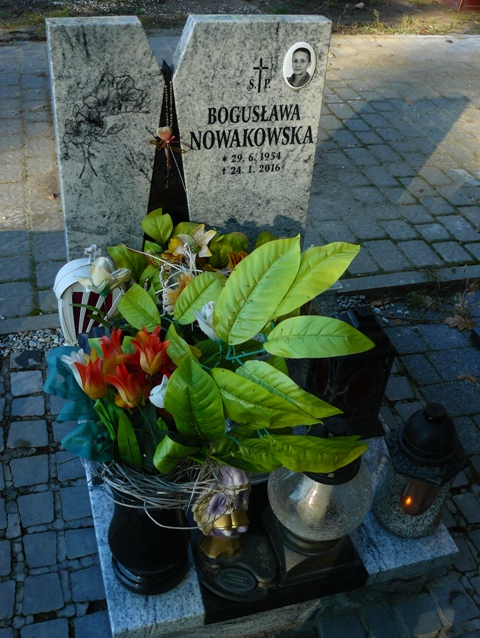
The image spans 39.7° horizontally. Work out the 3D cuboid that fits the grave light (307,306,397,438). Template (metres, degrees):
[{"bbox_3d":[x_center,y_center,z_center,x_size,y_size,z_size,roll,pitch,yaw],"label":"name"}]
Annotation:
[{"bbox_3d":[0.268,0.112,1.573,0.165,0.350,0.165,-7,40,-15],"label":"grave light"}]

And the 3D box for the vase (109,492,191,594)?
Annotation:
[{"bbox_3d":[-0.172,0.380,1.241,0.158,0.283,0.158,-7,40,-15],"label":"vase"}]

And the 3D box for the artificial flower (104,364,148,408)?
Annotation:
[{"bbox_3d":[-0.179,0.106,1.049,0.056,0.066,0.056,-16,42,-7],"label":"artificial flower"}]

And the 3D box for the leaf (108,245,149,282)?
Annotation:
[{"bbox_3d":[-0.248,-0.121,1.480,0.075,0.035,0.110,-45,99,-17],"label":"leaf"}]

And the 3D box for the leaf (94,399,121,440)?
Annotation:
[{"bbox_3d":[-0.207,0.157,1.040,0.030,0.080,0.020,-21,25,12],"label":"leaf"}]

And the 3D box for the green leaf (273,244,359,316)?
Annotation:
[{"bbox_3d":[0.122,-0.062,1.080,0.185,0.035,0.080,-41,74,-3],"label":"green leaf"}]

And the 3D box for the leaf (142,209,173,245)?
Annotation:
[{"bbox_3d":[-0.205,-0.228,1.656,0.074,0.090,0.025,-1,20,-7],"label":"leaf"}]

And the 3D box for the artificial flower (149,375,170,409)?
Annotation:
[{"bbox_3d":[-0.125,0.114,1.060,0.048,0.060,0.048,-6,21,-7],"label":"artificial flower"}]

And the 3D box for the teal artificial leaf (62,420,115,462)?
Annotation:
[{"bbox_3d":[-0.251,0.204,1.118,0.085,0.065,0.040,-7,5,-14],"label":"teal artificial leaf"}]

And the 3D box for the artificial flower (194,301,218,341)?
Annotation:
[{"bbox_3d":[-0.055,0.004,1.120,0.048,0.068,0.045,-13,18,-3],"label":"artificial flower"}]

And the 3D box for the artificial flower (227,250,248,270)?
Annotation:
[{"bbox_3d":[-0.003,-0.136,1.520,0.060,0.055,0.050,0,26,0],"label":"artificial flower"}]

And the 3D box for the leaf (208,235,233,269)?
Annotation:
[{"bbox_3d":[-0.045,-0.153,1.530,0.055,0.080,0.030,2,21,-2],"label":"leaf"}]

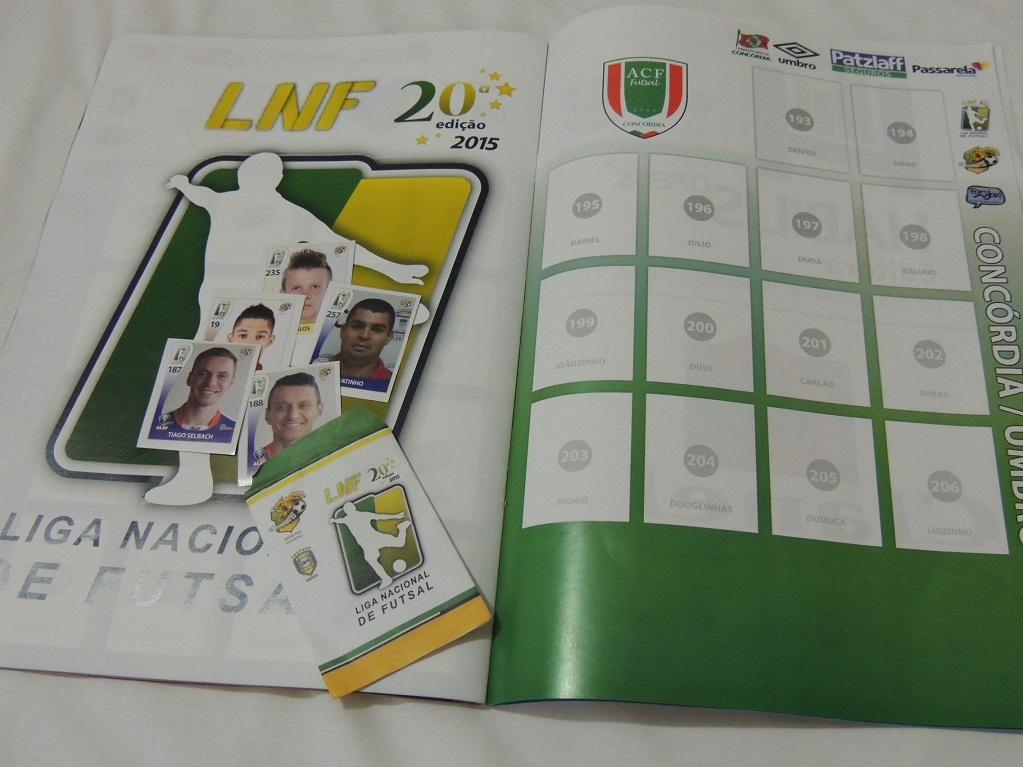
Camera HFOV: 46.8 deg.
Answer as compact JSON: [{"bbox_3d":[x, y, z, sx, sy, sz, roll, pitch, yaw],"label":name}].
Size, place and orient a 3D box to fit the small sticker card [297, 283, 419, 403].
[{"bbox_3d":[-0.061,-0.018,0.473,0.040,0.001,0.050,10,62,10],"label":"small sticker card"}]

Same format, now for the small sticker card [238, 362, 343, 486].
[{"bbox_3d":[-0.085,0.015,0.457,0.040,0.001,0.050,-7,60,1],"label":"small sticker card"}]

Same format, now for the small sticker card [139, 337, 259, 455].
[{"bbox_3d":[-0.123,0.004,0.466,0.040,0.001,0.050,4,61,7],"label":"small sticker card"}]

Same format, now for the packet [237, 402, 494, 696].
[{"bbox_3d":[-0.057,0.056,0.429,0.060,0.003,0.100,-26,62,-10],"label":"packet"}]

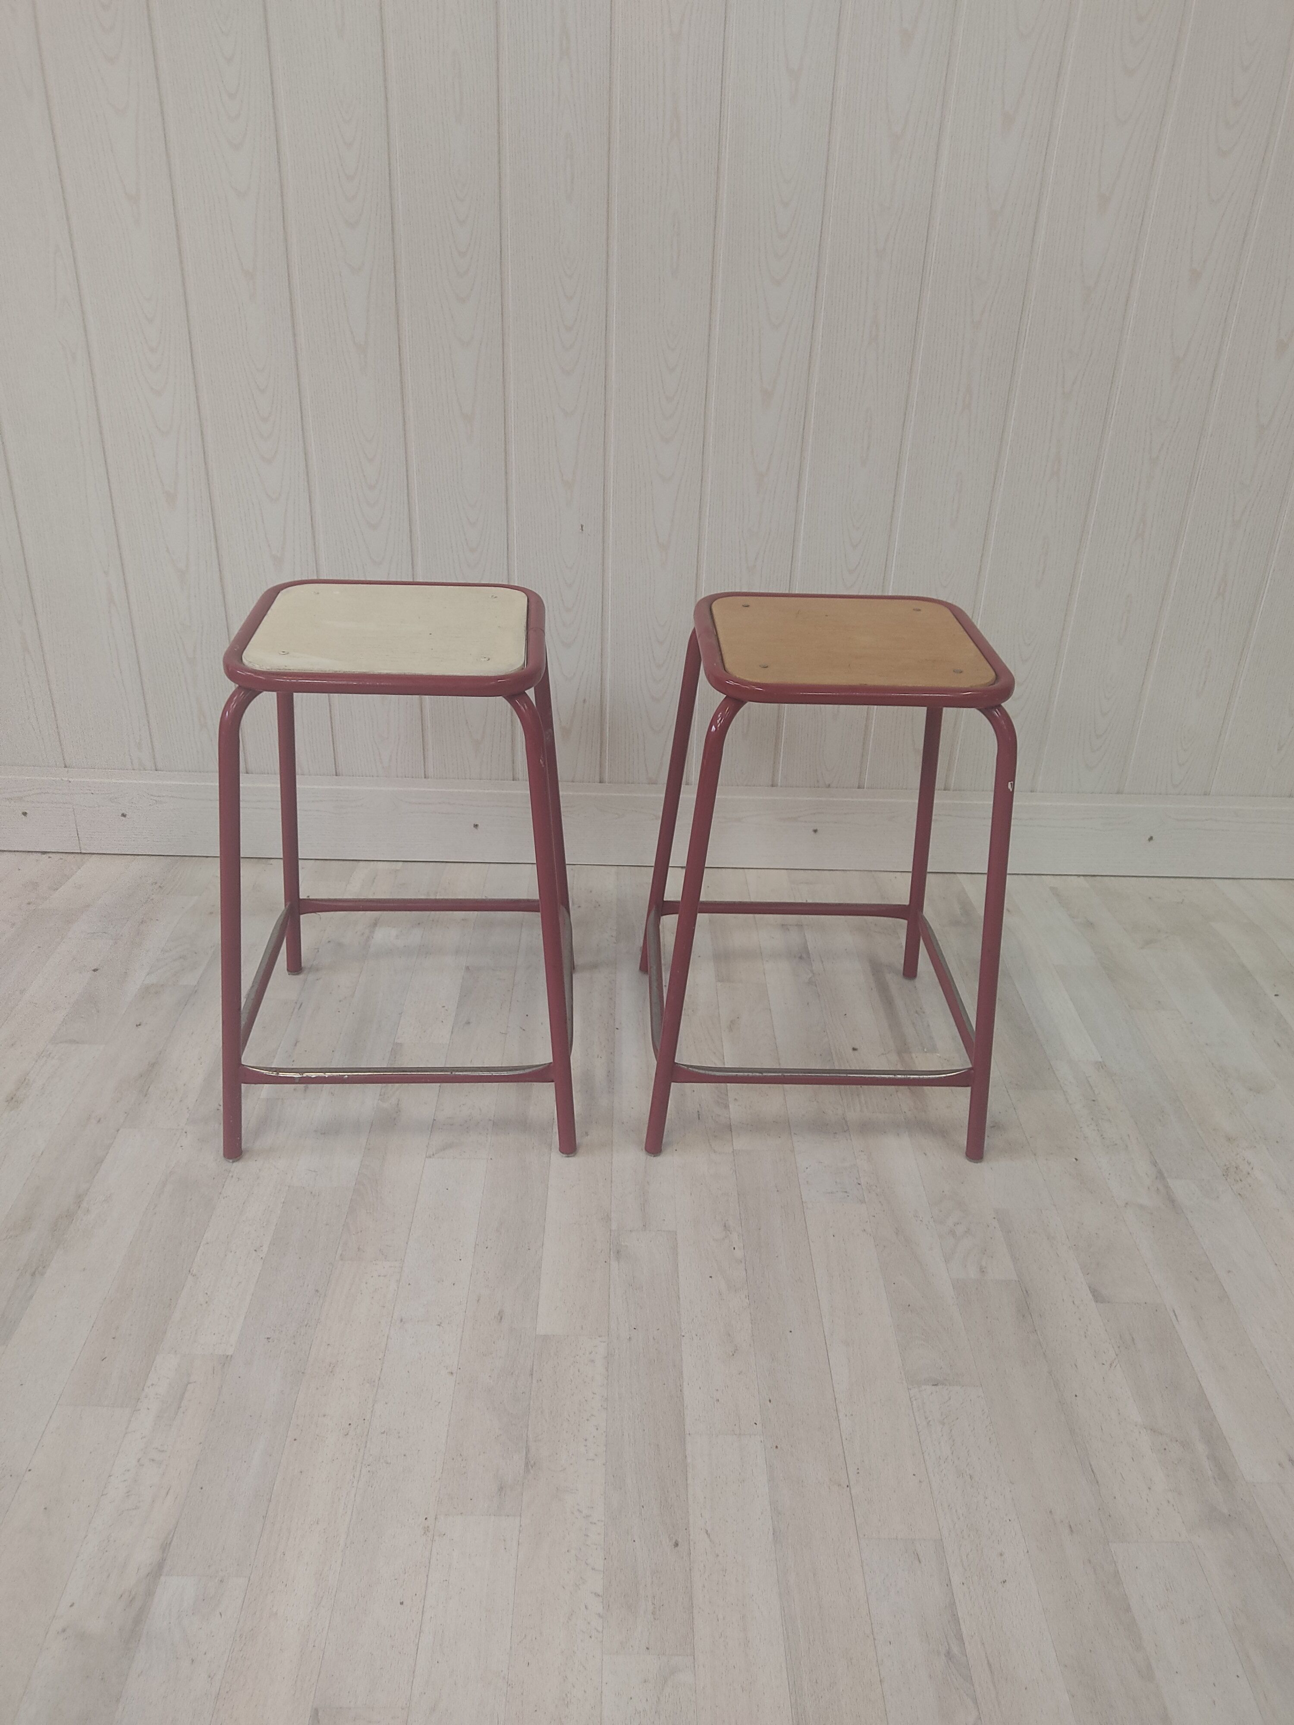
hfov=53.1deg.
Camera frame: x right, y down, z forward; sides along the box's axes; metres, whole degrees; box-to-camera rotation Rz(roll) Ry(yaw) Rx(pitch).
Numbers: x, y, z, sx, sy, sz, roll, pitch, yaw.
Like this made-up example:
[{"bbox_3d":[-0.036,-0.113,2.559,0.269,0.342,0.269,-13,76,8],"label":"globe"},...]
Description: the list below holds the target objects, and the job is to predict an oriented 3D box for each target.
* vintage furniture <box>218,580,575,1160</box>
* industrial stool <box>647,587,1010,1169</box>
[{"bbox_3d":[-0.286,-0.005,1.554,0.406,0.582,0.406,0,29,-4],"label":"vintage furniture"},{"bbox_3d":[0.210,0.002,1.584,0.406,0.582,0.406,1,29,-3],"label":"industrial stool"}]

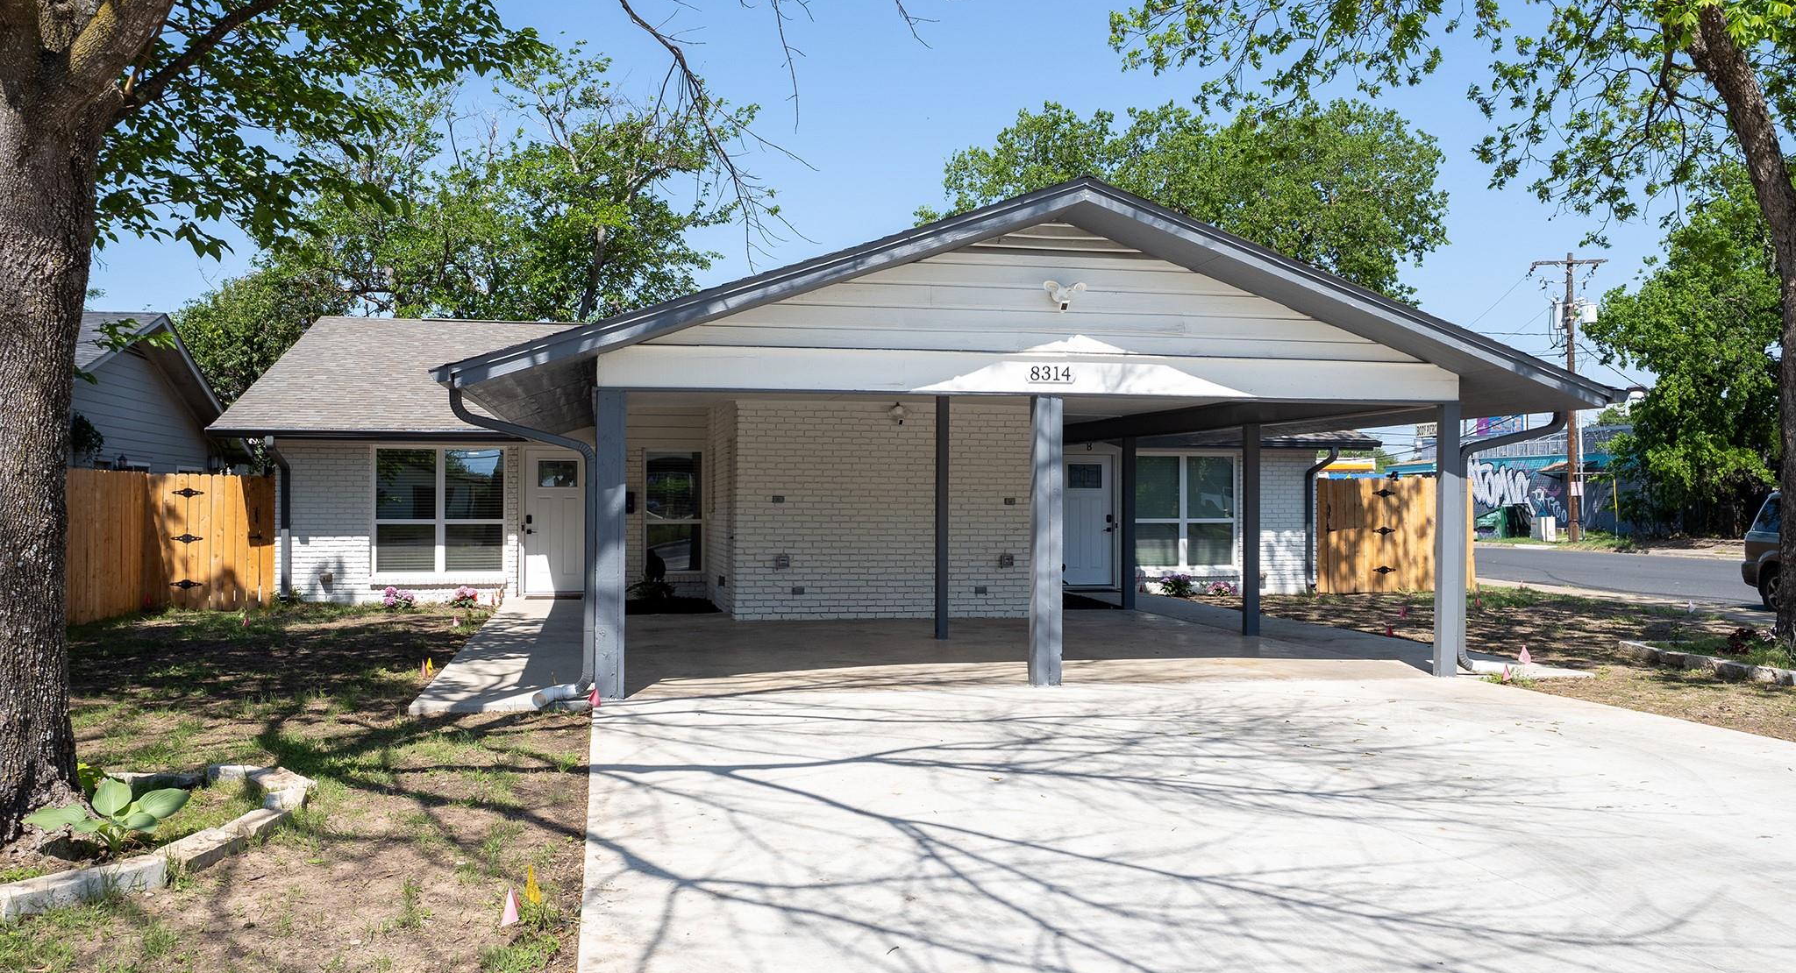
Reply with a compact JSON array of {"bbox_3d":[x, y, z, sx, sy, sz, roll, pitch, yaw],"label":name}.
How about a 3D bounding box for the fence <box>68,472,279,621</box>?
[{"bbox_3d":[-9.168,0.724,17.022,1.800,1.880,3.050,0,-1,-12],"label":"fence"}]

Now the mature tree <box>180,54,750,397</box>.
[{"bbox_3d":[-11.886,-5.023,36.935,15.630,13.700,12.500,0,-1,-12],"label":"mature tree"}]

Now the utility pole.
[{"bbox_3d":[23.831,-3.182,47.951,2.600,10.360,1.000,0,-1,-12],"label":"utility pole"}]

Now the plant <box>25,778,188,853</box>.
[{"bbox_3d":[-3.349,1.400,5.721,0.640,0.300,0.520,0,-1,-12],"label":"plant"}]

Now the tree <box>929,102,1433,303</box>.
[{"bbox_3d":[8.964,-5.083,41.934,16.210,13.990,14.000,0,-1,-12],"label":"tree"}]

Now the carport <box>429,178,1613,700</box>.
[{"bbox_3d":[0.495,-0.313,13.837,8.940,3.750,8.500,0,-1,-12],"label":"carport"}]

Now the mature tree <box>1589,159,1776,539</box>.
[{"bbox_3d":[28.321,-4.751,47.936,8.240,13.520,8.000,0,-1,-12],"label":"mature tree"}]

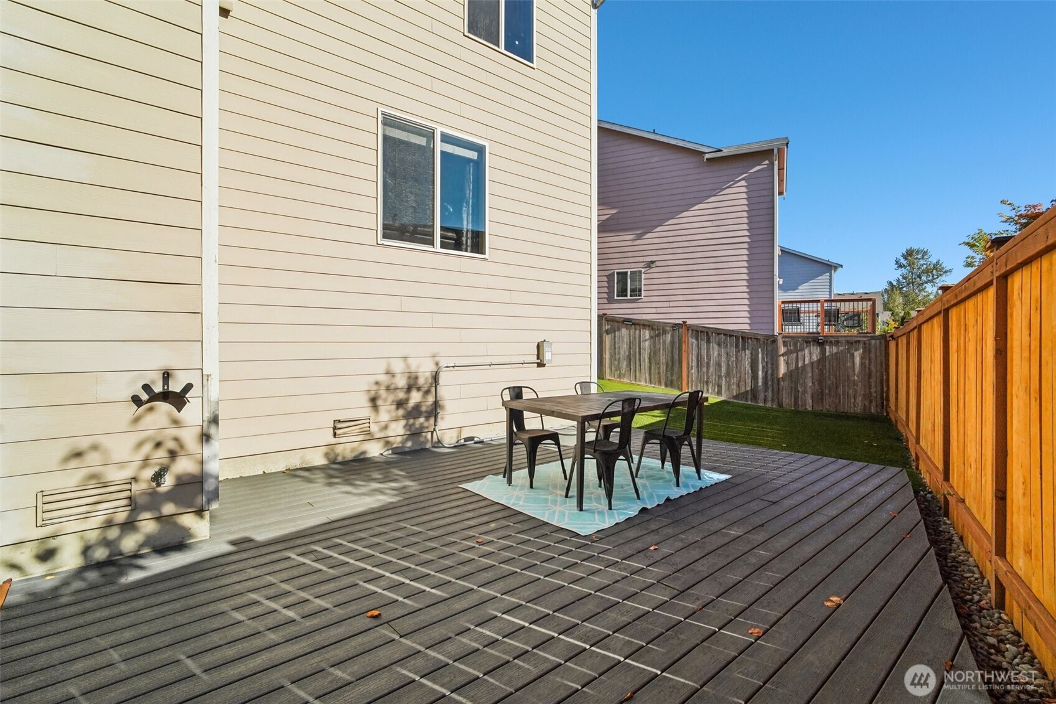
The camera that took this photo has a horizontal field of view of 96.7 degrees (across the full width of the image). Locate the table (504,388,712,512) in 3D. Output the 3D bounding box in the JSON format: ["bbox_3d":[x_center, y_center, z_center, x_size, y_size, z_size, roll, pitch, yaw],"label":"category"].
[{"bbox_3d":[0.801,0.840,4.518,1.880,0.750,0.965,-1,1,-41],"label":"table"}]

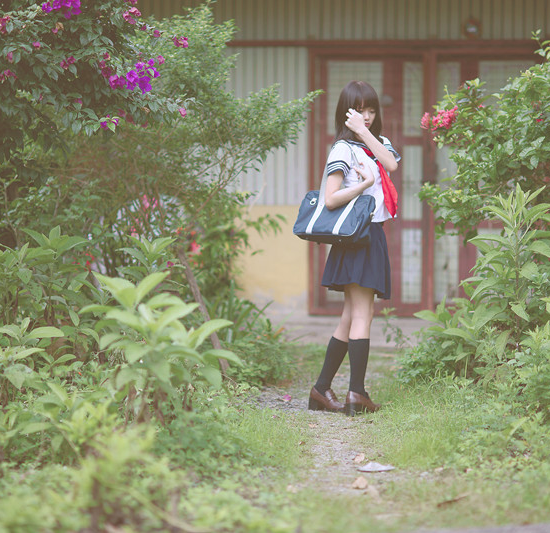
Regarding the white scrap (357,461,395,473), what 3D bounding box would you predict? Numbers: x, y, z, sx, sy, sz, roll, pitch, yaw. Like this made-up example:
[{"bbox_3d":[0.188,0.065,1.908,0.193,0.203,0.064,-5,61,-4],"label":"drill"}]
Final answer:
[{"bbox_3d":[0.388,0.764,7.220,0.147,0.030,0.100,0,2,0],"label":"white scrap"}]

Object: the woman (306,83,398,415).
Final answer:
[{"bbox_3d":[0.378,-0.090,9.200,0.430,1.630,0.420,1,2,33],"label":"woman"}]

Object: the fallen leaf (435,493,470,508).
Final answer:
[{"bbox_3d":[0.606,0.799,6.450,0.135,0.030,0.060,-1,2,-31],"label":"fallen leaf"}]

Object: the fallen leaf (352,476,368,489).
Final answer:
[{"bbox_3d":[0.304,0.778,6.800,0.058,0.033,0.060,0,2,0],"label":"fallen leaf"}]

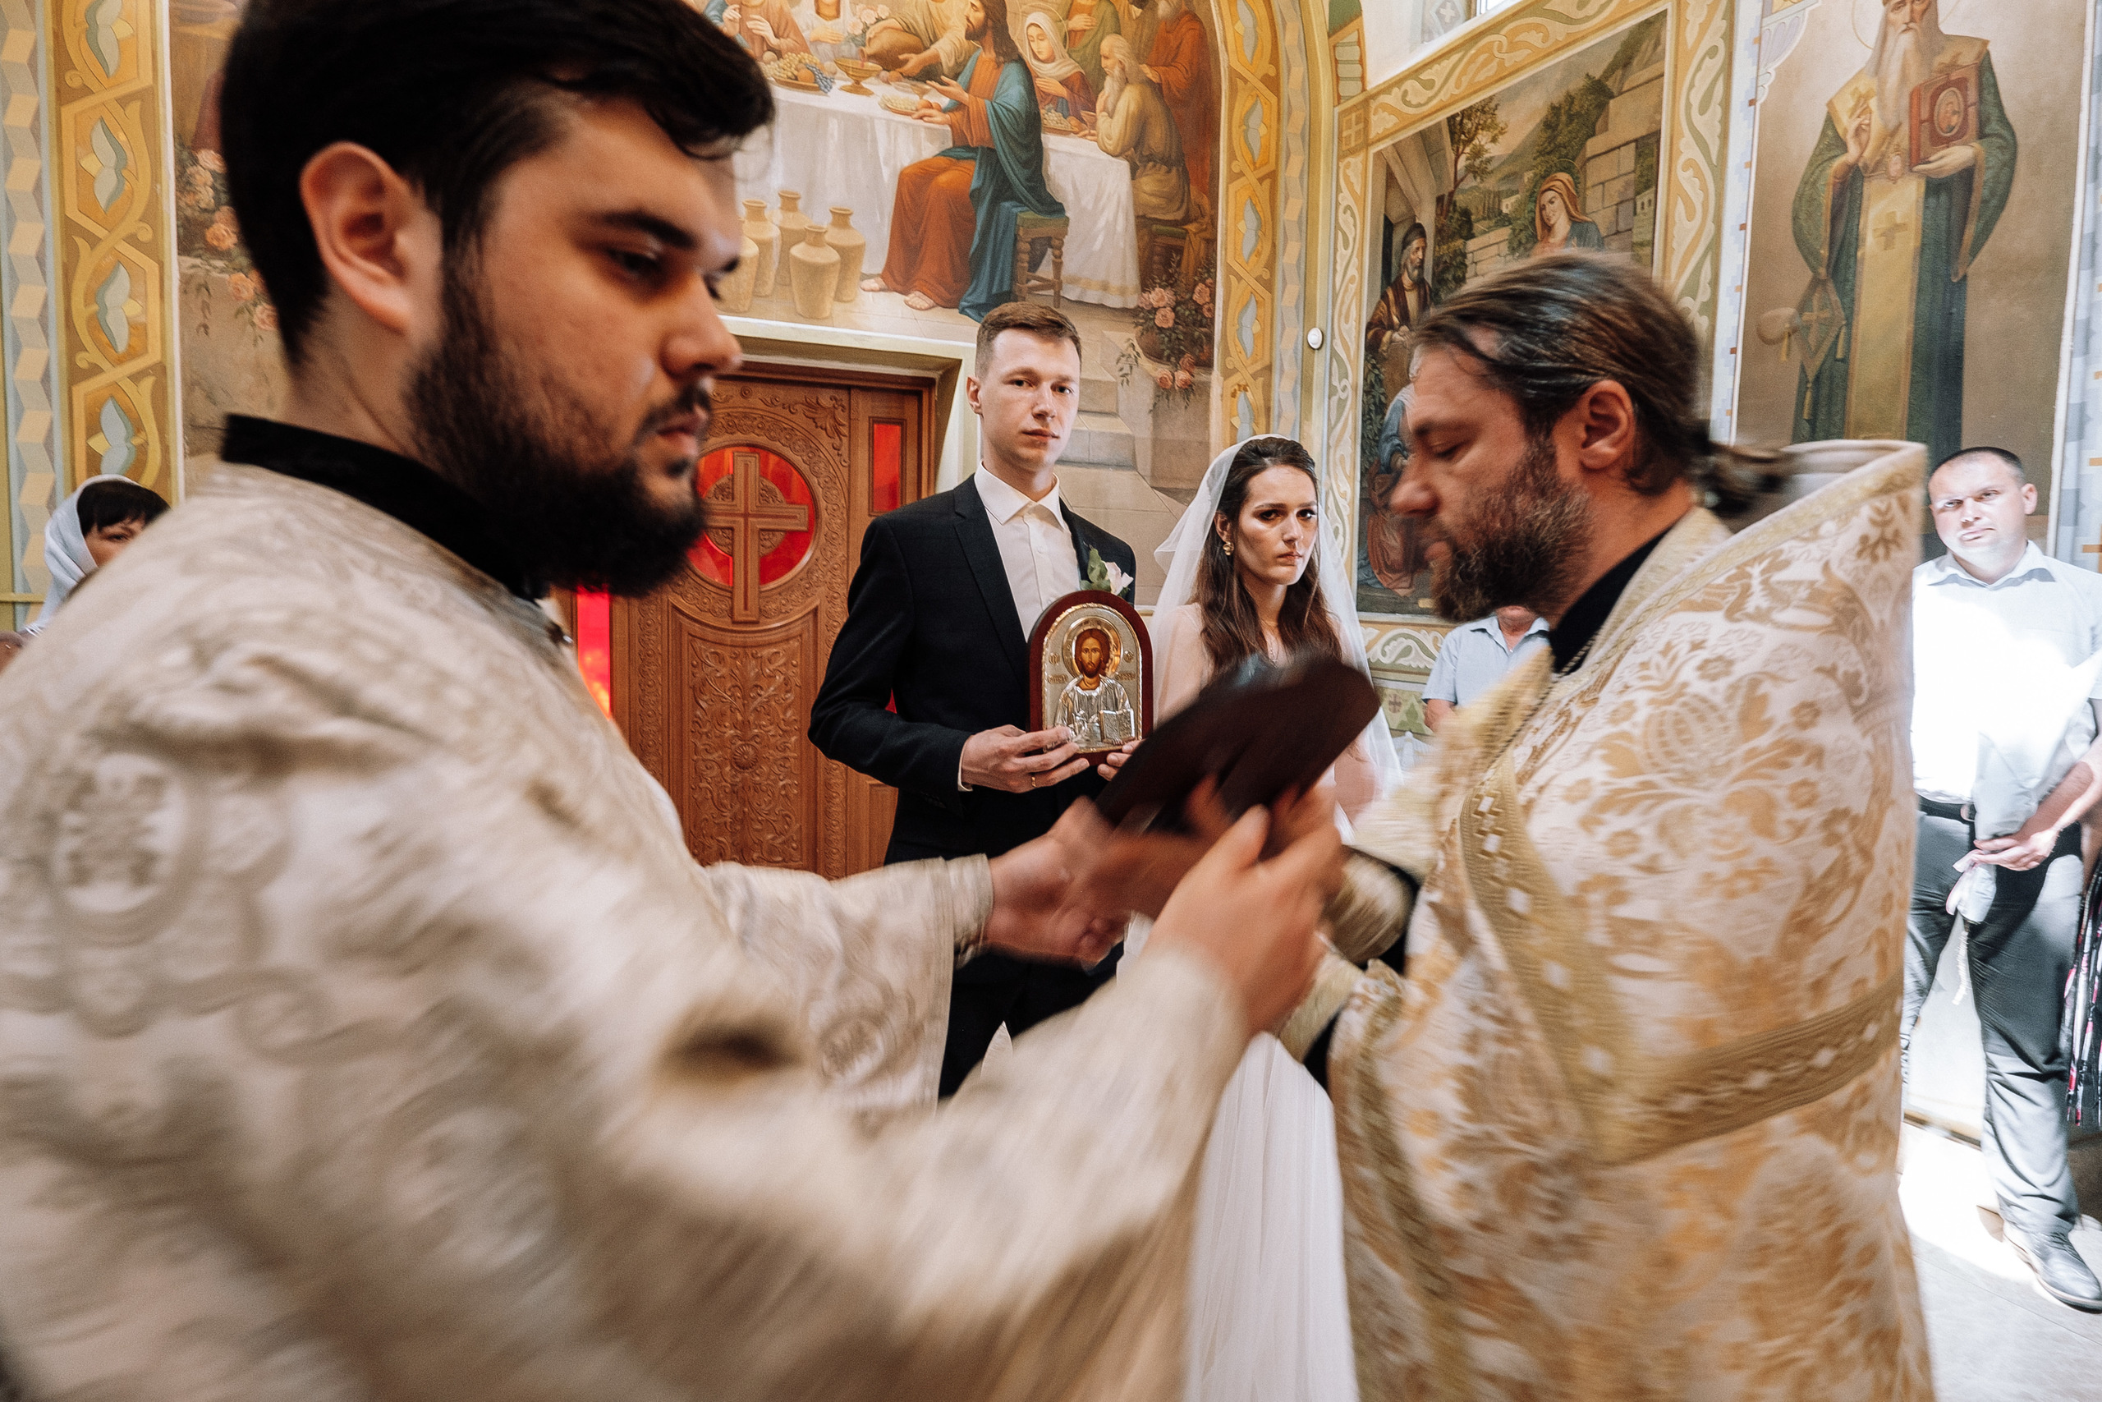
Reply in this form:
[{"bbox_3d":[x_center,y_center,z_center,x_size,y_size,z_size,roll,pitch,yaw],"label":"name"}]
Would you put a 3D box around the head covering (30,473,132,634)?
[{"bbox_3d":[-1.910,-0.290,2.430,0.270,0.340,0.240,3,5,20],"label":"head covering"}]

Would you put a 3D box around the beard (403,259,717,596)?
[{"bbox_3d":[-0.190,-0.106,0.510,0.120,0.135,0.145,9,4,-4],"label":"beard"}]

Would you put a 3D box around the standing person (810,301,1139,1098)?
[{"bbox_3d":[-0.070,0.320,1.870,0.560,1.830,0.400,-1,5,-24],"label":"standing person"}]

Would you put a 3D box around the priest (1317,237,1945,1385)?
[{"bbox_3d":[0.440,0.470,0.960,0.540,1.660,0.600,2,4,7],"label":"priest"}]

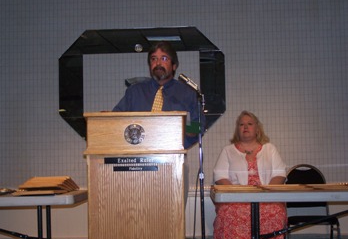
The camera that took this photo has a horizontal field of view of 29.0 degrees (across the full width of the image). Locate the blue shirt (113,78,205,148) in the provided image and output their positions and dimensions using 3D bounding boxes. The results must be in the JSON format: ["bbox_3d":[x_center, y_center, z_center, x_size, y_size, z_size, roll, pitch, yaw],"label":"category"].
[{"bbox_3d":[-0.090,0.005,4.200,0.580,0.540,0.350,-1,-3,7],"label":"blue shirt"}]

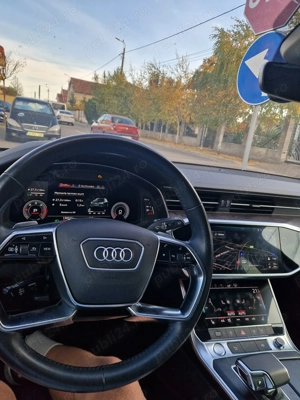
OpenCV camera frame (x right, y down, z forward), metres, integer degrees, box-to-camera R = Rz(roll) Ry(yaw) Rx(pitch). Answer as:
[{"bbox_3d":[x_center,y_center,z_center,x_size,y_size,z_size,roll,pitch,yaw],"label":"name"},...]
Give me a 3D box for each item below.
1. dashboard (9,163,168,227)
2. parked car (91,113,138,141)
[{"bbox_3d":[-0.130,-0.005,0.612,0.350,0.128,0.050,1,-3,-25],"label":"dashboard"},{"bbox_3d":[-2.130,-4.110,15.300,1.710,1.430,4.350,-2,18,-25],"label":"parked car"}]

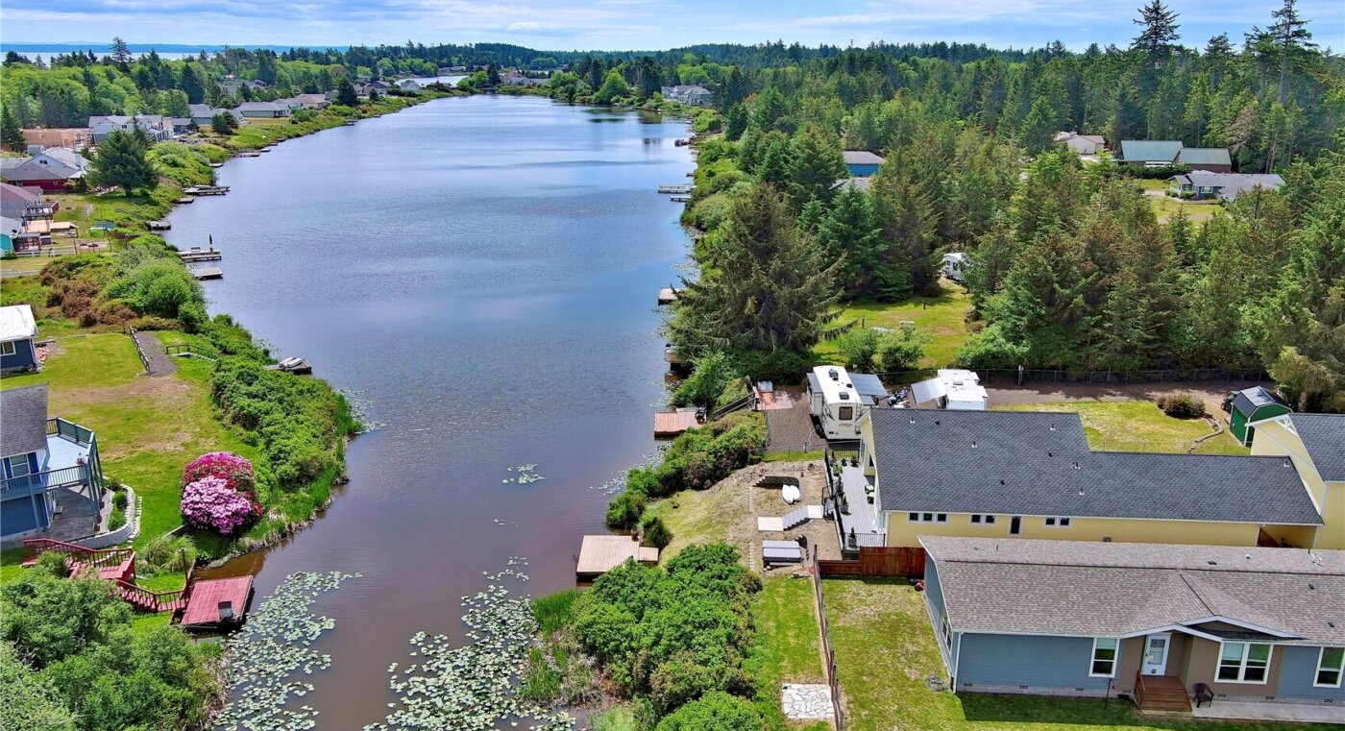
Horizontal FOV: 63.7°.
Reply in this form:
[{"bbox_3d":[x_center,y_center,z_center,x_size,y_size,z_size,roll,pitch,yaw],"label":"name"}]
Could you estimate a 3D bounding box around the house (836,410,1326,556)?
[{"bbox_3d":[22.832,5.830,64.579,23.600,6.500,14.200,1,16,3],"label":"house"}]

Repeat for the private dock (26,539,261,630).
[{"bbox_3d":[-29.100,11.590,59.144,12.800,3.700,6.200,-1,16,-3],"label":"private dock"}]

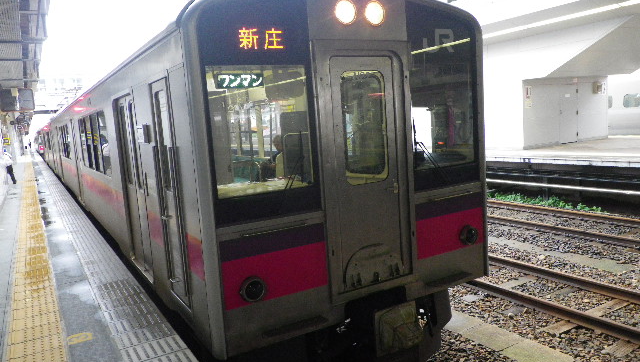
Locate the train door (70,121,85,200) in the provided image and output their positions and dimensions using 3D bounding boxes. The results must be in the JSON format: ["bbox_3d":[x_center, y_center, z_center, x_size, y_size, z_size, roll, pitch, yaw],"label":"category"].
[{"bbox_3d":[-6.146,-0.530,13.131,0.080,2.028,1.122,-8,8,-29],"label":"train door"}]

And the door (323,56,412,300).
[{"bbox_3d":[0.431,-0.082,4.380,0.741,1.950,0.080,-8,8,-29],"label":"door"}]

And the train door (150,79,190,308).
[{"bbox_3d":[-1.320,0.110,4.648,0.080,1.980,0.664,-8,8,-29],"label":"train door"}]

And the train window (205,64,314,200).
[{"bbox_3d":[-0.431,-0.392,3.864,0.795,0.946,0.070,-8,8,-29],"label":"train window"}]

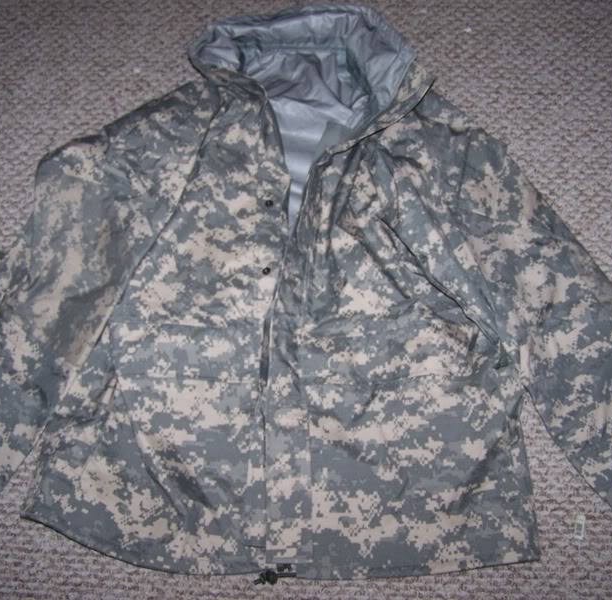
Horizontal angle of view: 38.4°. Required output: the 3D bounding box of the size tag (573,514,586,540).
[{"bbox_3d":[0.368,0.305,1.180,0.011,0.003,0.032,13,69,8],"label":"size tag"}]

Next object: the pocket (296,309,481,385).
[{"bbox_3d":[0.118,0.067,1.258,0.252,0.028,0.098,-3,67,2],"label":"pocket"}]

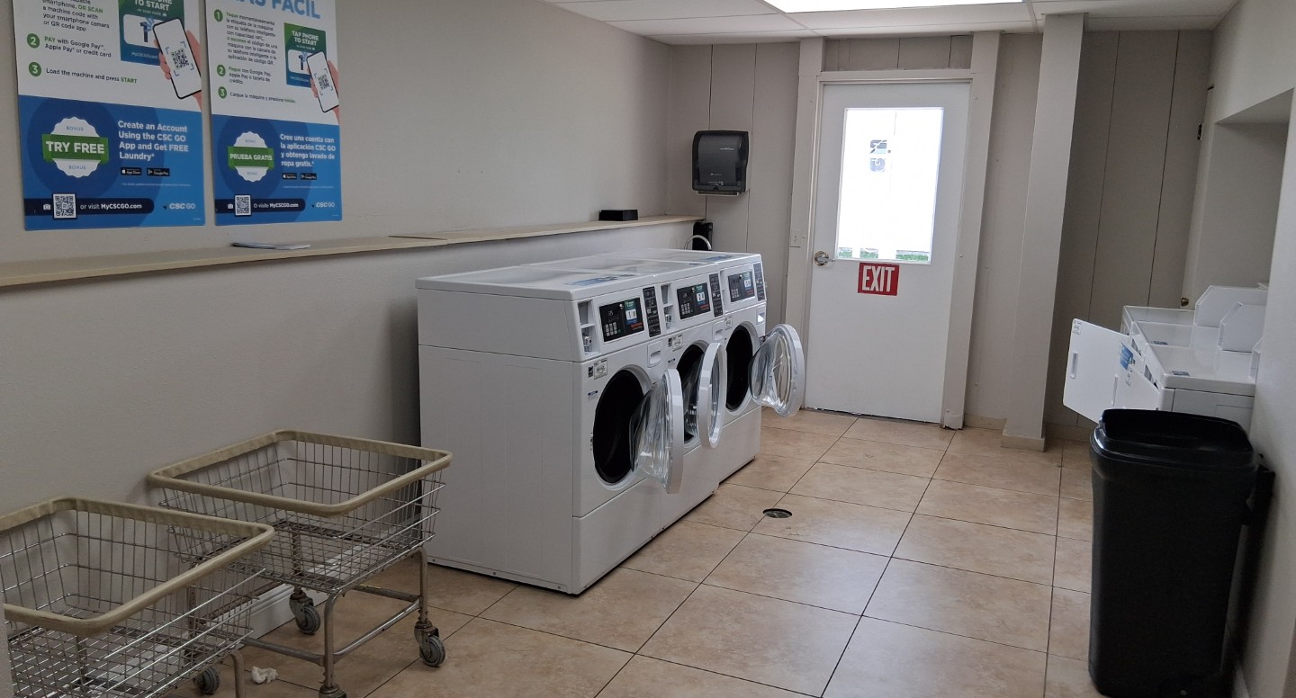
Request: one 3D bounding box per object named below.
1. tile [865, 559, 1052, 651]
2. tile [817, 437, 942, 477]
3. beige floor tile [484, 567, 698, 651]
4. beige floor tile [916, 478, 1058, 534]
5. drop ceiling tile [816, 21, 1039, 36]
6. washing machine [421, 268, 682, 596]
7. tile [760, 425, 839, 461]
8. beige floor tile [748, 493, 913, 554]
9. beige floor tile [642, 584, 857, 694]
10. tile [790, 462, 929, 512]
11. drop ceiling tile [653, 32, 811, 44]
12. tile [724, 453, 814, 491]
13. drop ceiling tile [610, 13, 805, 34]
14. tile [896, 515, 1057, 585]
[{"bbox_3d":[1.161,0.939,3.604,0.603,0.010,0.603,6,11,23],"label":"tile"},{"bbox_3d":[1.307,0.598,5.382,0.592,0.010,0.592,6,11,23],"label":"tile"},{"bbox_3d":[-0.193,0.904,3.498,0.600,0.010,0.600,6,11,23],"label":"beige floor tile"},{"bbox_3d":[1.621,0.742,4.634,0.594,0.010,0.594,6,11,23],"label":"beige floor tile"},{"bbox_3d":[1.580,-1.844,5.627,1.200,0.016,0.440,6,11,23],"label":"drop ceiling tile"},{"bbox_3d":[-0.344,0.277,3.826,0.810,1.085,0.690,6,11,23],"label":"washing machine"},{"bbox_3d":[0.764,0.542,5.640,0.594,0.010,0.594,6,11,23],"label":"tile"},{"bbox_3d":[0.834,0.777,4.326,0.594,0.010,0.594,6,11,23],"label":"beige floor tile"},{"bbox_3d":[0.354,0.954,3.230,0.592,0.010,0.592,6,11,23],"label":"beige floor tile"},{"bbox_3d":[1.089,0.697,4.932,0.603,0.010,0.603,6,11,23],"label":"tile"},{"bbox_3d":[0.565,-1.970,6.149,1.064,0.016,0.422,6,11,23],"label":"drop ceiling tile"},{"bbox_3d":[0.524,0.633,5.076,0.592,0.010,0.592,6,11,23],"label":"tile"},{"bbox_3d":[0.352,-1.891,5.676,1.057,0.016,0.605,6,11,23],"label":"drop ceiling tile"},{"bbox_3d":[1.392,0.842,4.118,0.600,0.010,0.600,6,11,23],"label":"tile"}]

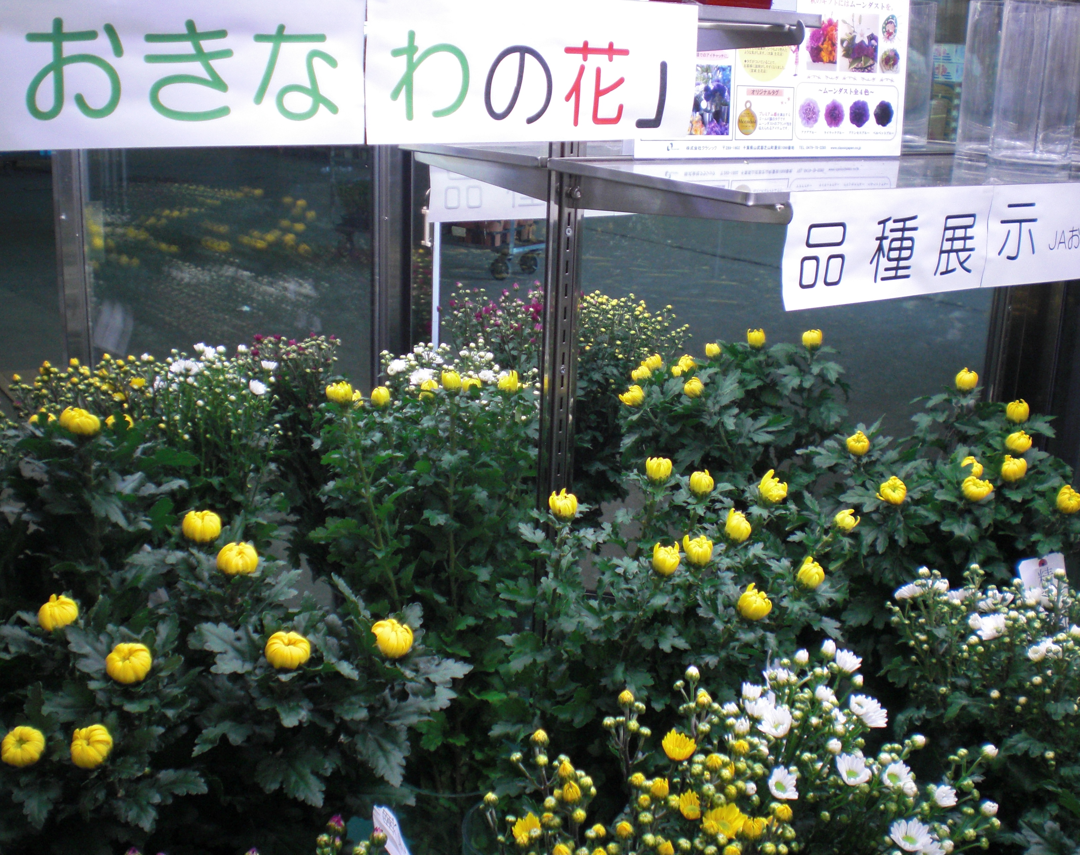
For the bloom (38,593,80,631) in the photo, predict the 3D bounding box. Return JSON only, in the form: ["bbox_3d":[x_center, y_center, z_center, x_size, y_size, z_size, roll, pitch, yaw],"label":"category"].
[{"bbox_3d":[-0.368,0.141,0.955,0.032,0.028,0.032,-18,39,-22],"label":"bloom"}]

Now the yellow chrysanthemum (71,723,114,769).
[{"bbox_3d":[-0.314,0.224,0.878,0.030,0.027,0.030,-4,53,-21],"label":"yellow chrysanthemum"}]

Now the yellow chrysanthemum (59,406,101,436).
[{"bbox_3d":[-0.474,-0.006,1.290,0.041,0.029,0.036,-4,17,-20],"label":"yellow chrysanthemum"}]

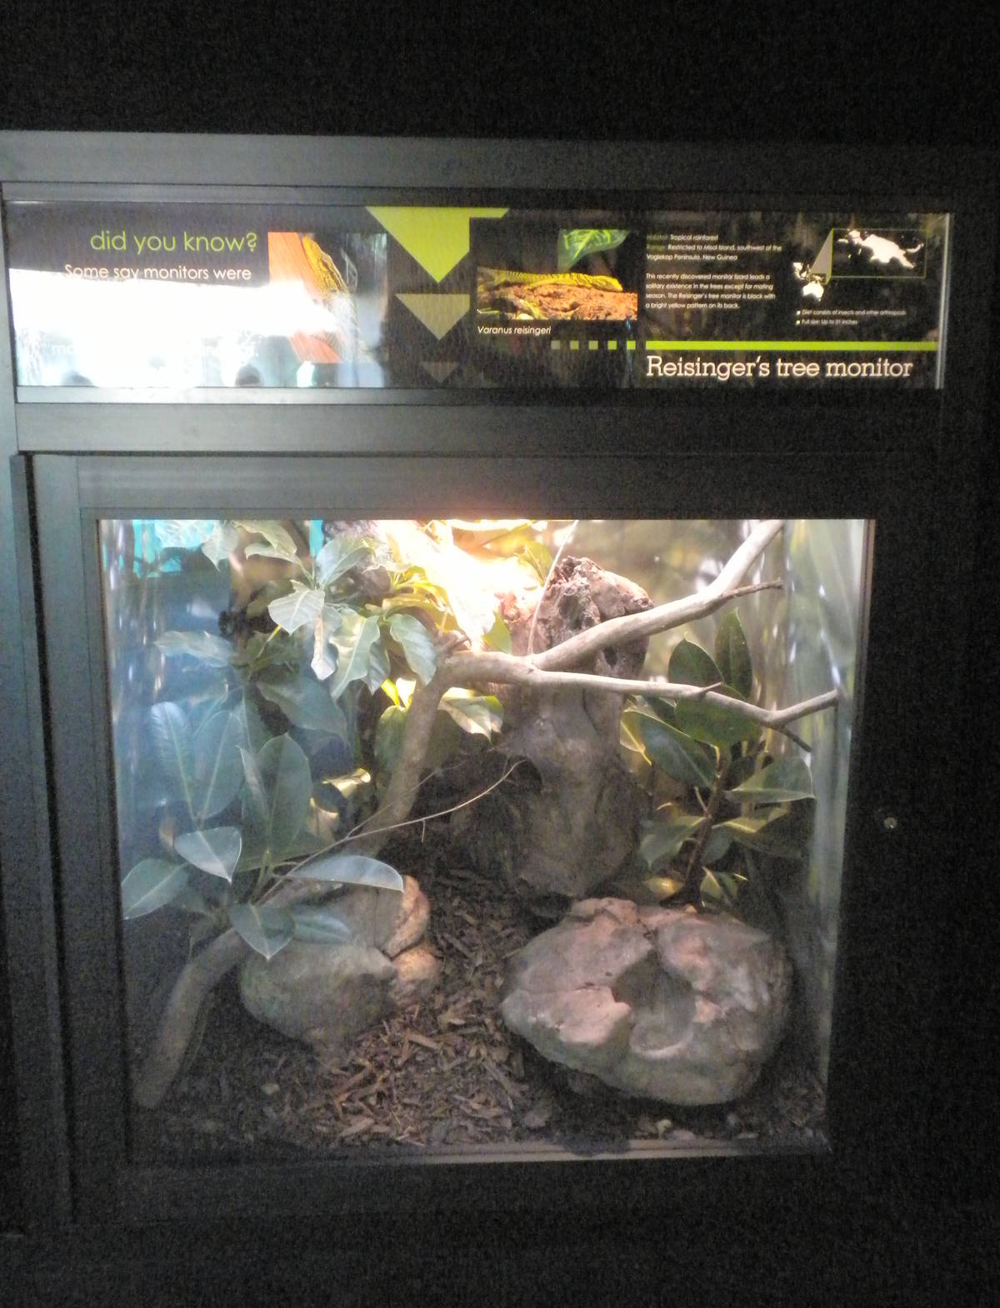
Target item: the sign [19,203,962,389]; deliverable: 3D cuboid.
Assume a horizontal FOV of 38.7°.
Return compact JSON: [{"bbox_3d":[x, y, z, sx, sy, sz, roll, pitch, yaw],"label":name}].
[{"bbox_3d":[-0.017,-0.377,1.515,0.986,0.184,0.020,0,12,-2],"label":"sign"}]

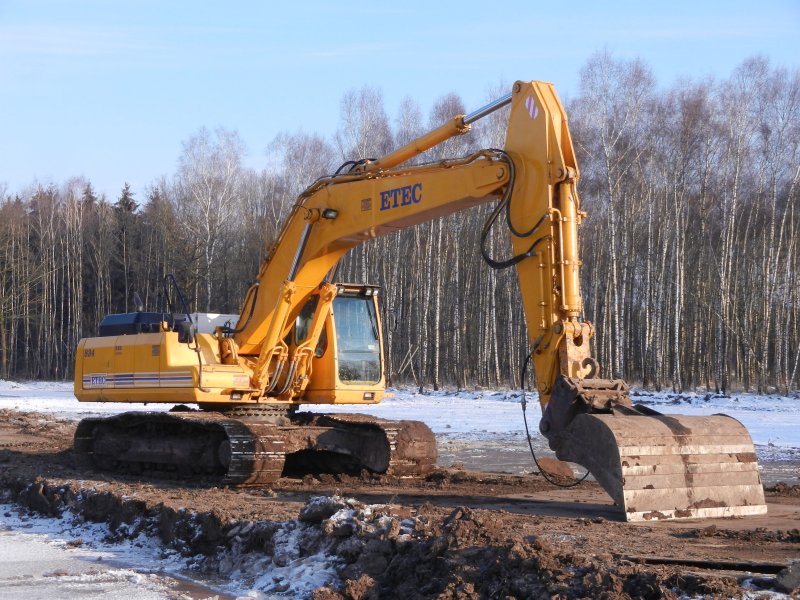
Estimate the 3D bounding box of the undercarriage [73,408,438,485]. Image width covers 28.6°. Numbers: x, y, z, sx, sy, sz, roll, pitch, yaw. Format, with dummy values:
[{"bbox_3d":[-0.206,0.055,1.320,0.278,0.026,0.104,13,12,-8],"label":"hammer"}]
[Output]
[{"bbox_3d":[-2.345,2.254,24.472,3.534,1.100,5.002,3,-5,-36],"label":"undercarriage"}]

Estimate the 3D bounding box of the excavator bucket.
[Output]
[{"bbox_3d":[2.897,1.803,17.347,2.140,1.120,1.120,3,-5,-36],"label":"excavator bucket"}]

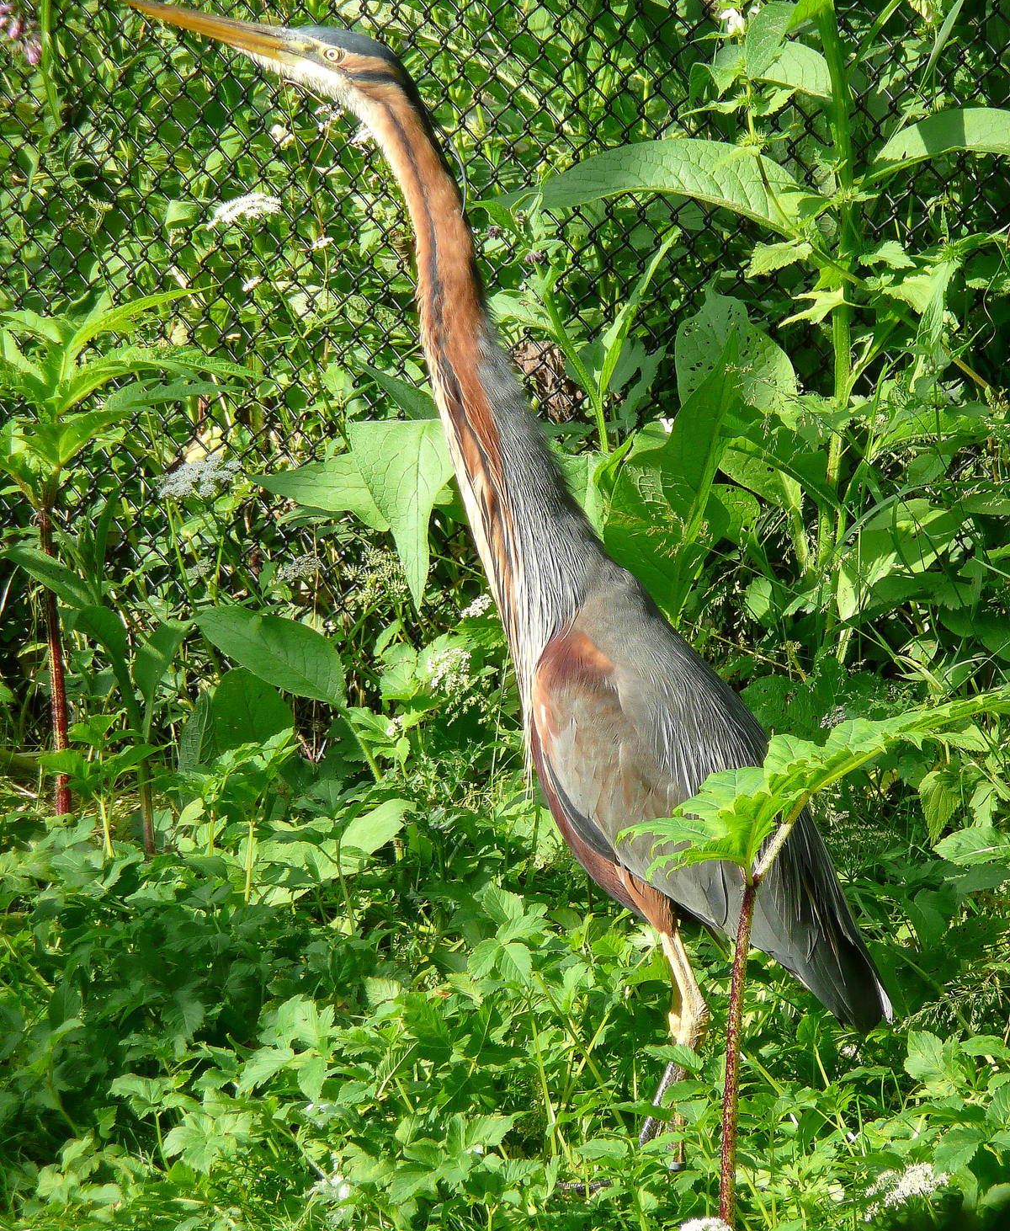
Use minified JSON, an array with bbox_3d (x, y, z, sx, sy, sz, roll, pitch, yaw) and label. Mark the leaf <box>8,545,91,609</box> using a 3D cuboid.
[{"bbox_3d":[-0.402,-0.034,9.600,0.092,0.027,0.030,32,31,-6],"label":"leaf"}]

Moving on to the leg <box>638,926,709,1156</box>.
[{"bbox_3d":[0.118,0.305,7.700,0.054,0.173,0.030,-1,8,0],"label":"leg"}]

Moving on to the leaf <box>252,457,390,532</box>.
[{"bbox_3d":[-0.144,-0.097,8.650,0.112,0.060,0.050,-1,8,0],"label":"leaf"}]

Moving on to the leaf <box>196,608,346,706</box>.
[{"bbox_3d":[-0.199,0.031,9.450,0.153,0.060,0.032,30,-20,6],"label":"leaf"}]

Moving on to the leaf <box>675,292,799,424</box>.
[{"bbox_3d":[0.198,-0.218,9.300,0.106,0.120,0.032,-2,6,6],"label":"leaf"}]

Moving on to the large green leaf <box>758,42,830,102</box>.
[{"bbox_3d":[0.235,-0.442,8.850,0.060,0.047,0.035,-1,8,0],"label":"large green leaf"}]

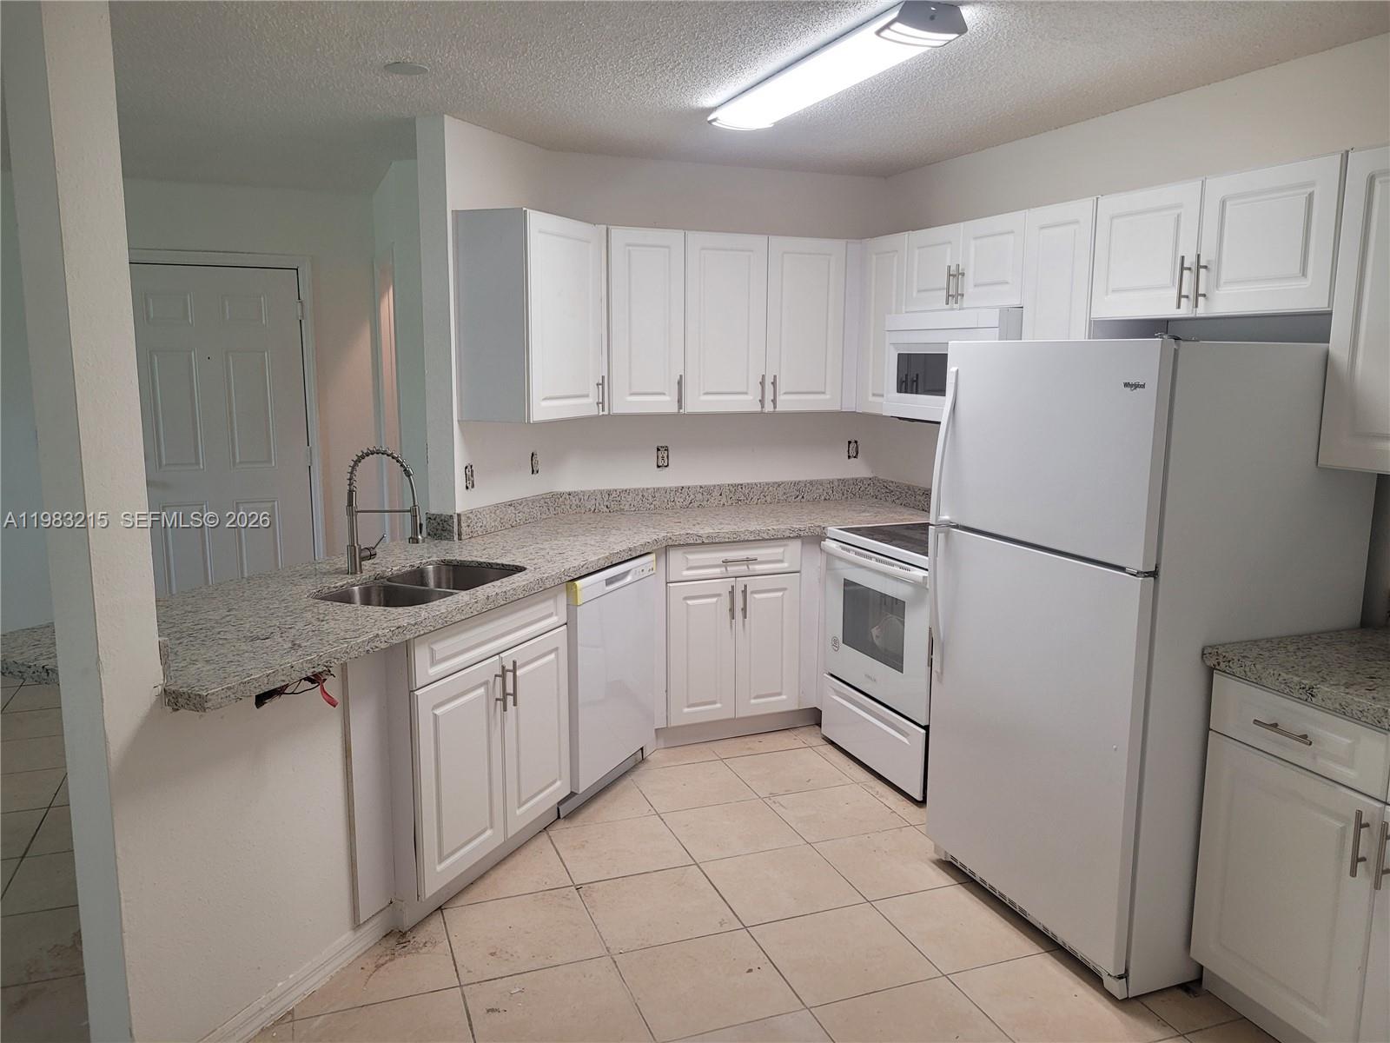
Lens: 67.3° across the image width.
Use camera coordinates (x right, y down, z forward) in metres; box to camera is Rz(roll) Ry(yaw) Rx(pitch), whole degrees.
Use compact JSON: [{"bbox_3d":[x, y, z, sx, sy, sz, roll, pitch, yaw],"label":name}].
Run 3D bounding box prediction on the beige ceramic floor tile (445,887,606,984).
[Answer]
[{"bbox_3d":[-0.494,1.181,3.003,0.400,0.010,0.400,-3,9,-20],"label":"beige ceramic floor tile"}]

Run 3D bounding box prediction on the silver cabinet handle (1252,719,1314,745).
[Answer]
[{"bbox_3d":[1.354,0.483,2.393,0.035,0.012,0.150,-3,10,-22],"label":"silver cabinet handle"}]

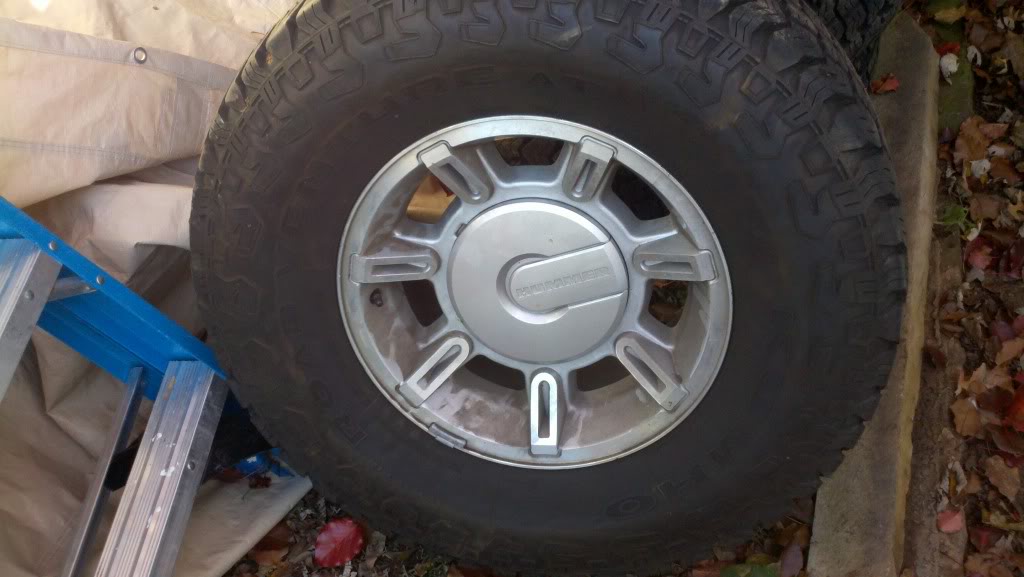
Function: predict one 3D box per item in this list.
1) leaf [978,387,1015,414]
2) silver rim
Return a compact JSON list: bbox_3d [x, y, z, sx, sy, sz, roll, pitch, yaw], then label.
[{"bbox_3d":[0.732,0.167,1.558,0.053,0.014,0.040,-28,51,-12],"label":"leaf"},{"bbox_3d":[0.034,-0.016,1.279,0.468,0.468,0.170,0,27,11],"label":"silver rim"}]

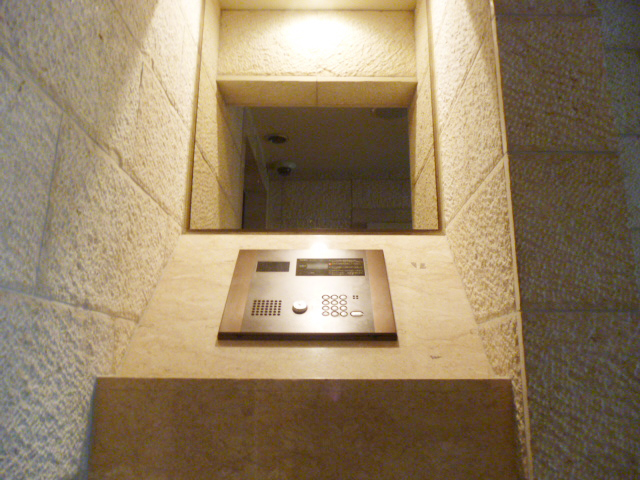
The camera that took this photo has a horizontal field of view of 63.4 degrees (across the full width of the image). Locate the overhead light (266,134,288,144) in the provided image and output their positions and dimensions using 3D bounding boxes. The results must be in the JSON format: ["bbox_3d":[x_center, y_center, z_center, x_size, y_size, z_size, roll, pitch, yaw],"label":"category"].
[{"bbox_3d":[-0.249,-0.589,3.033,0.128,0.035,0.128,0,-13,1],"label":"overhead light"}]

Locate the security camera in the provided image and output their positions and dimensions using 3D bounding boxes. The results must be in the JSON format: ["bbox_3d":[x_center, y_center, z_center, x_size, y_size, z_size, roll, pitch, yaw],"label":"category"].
[{"bbox_3d":[-0.231,-0.459,3.451,0.140,0.100,0.140,0,-13,1],"label":"security camera"}]

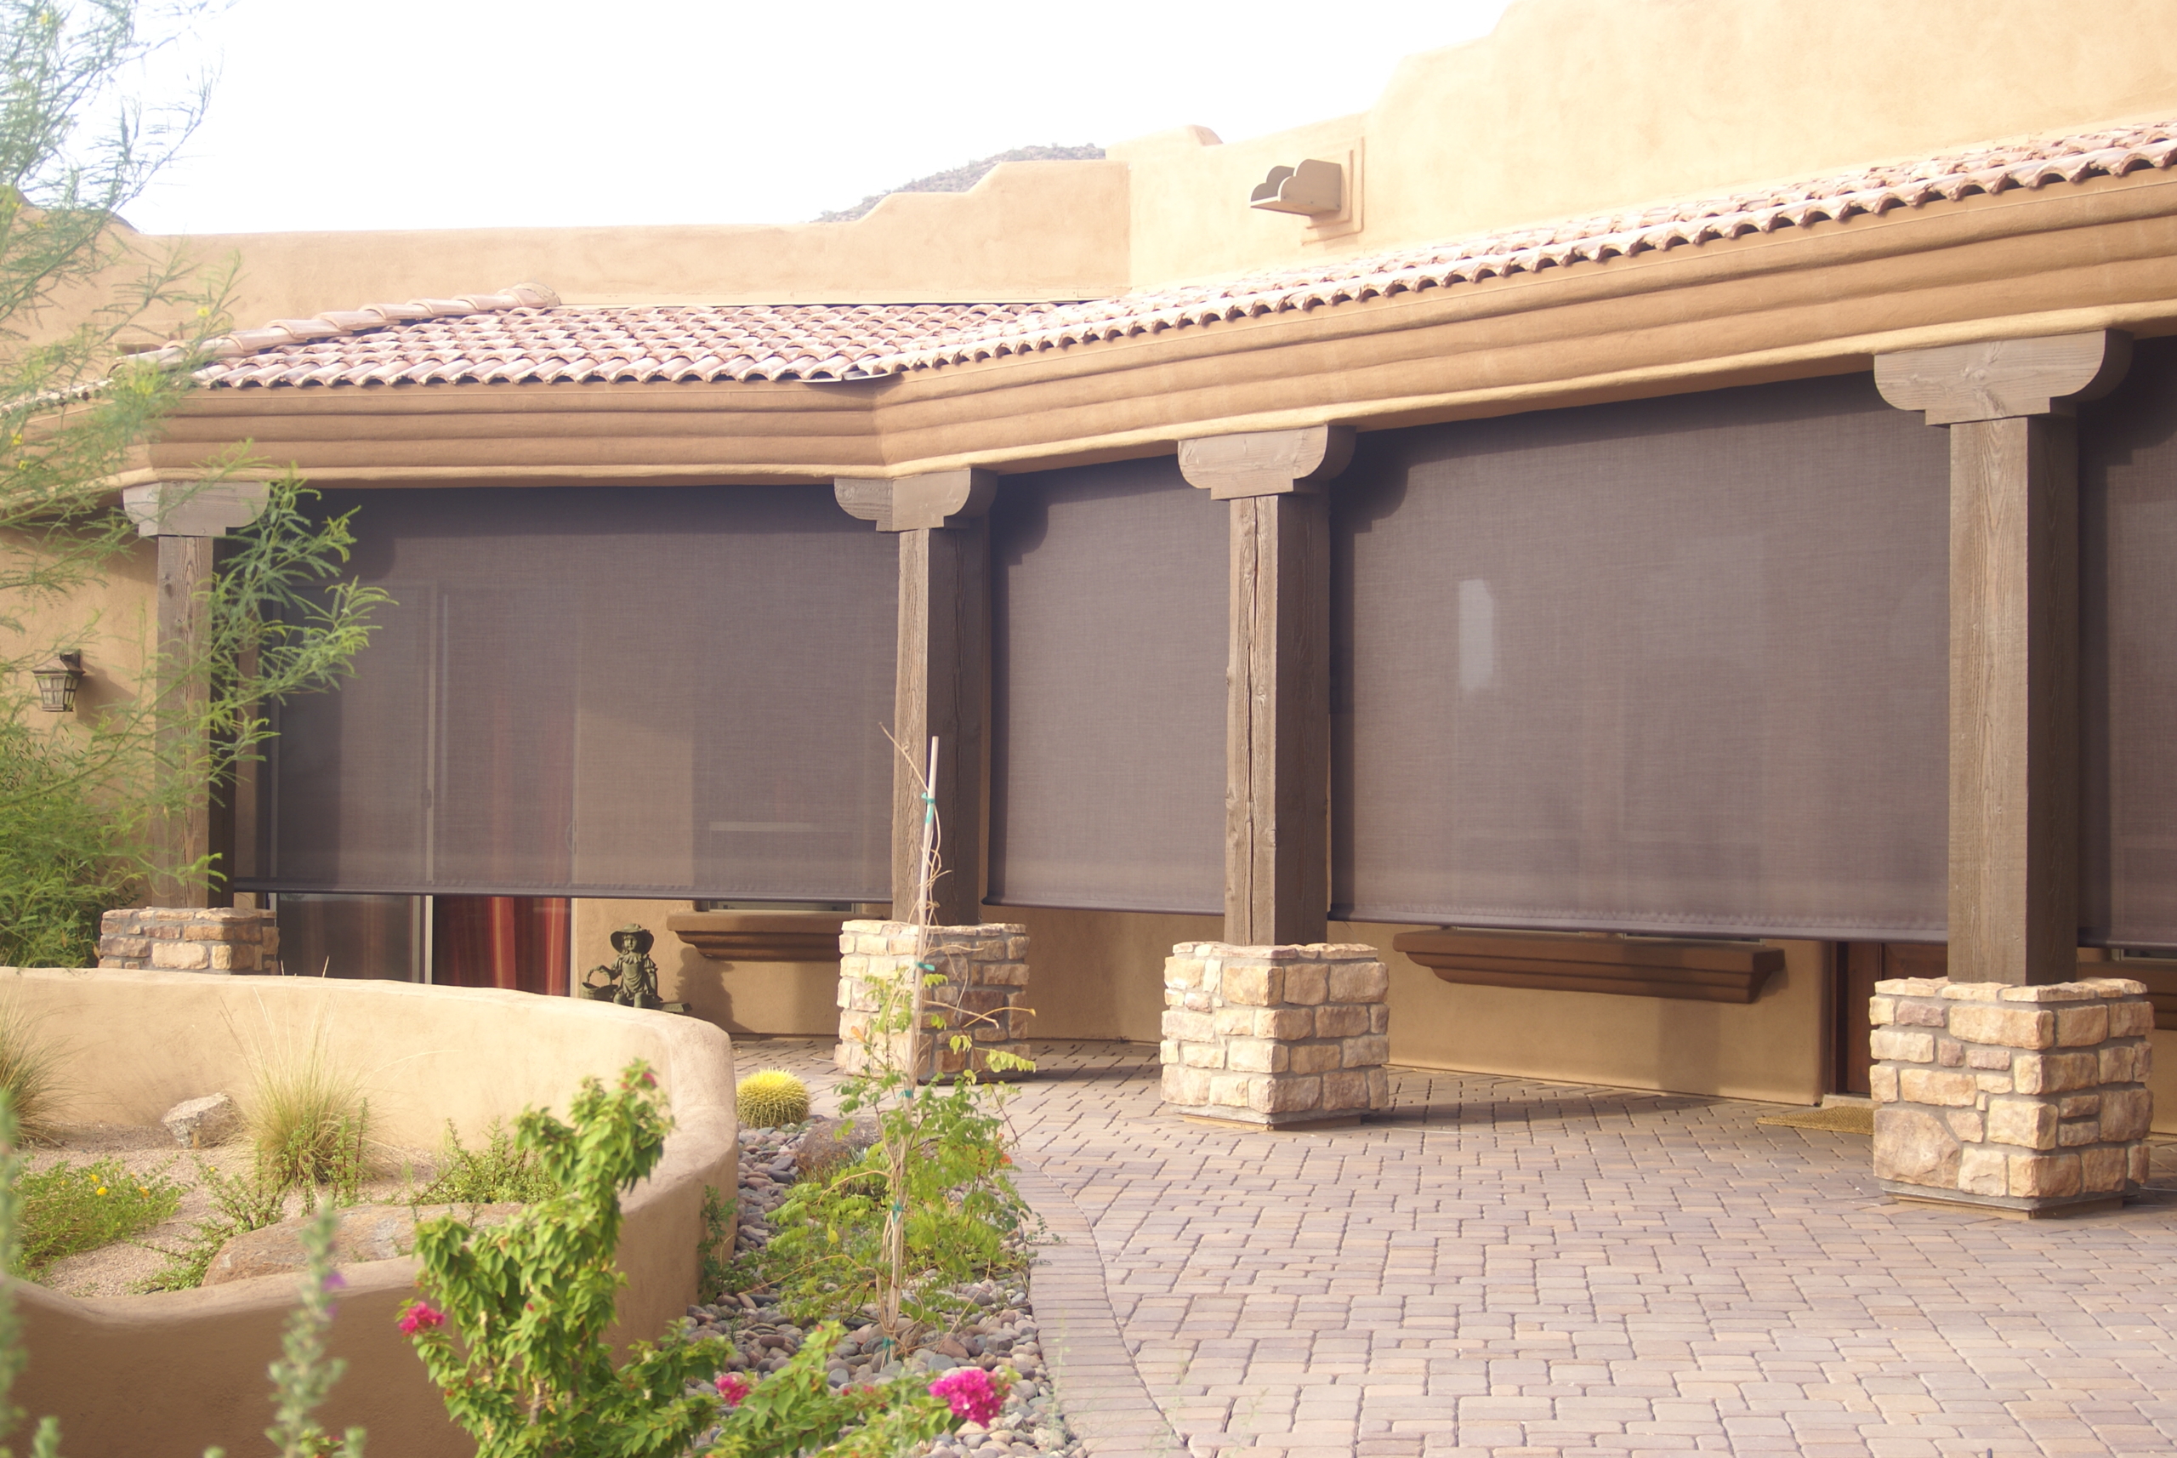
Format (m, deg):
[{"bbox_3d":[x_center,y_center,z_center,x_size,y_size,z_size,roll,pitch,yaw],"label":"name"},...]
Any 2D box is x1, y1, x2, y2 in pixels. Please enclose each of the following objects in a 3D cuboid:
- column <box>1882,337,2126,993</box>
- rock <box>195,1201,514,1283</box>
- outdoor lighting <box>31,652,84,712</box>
[{"bbox_3d":[3.171,-0.216,10.817,0.322,2.185,0.907,2,-2,-41],"label":"column"},{"bbox_3d":[-1.472,1.082,6.371,0.660,0.230,0.400,1,-2,-20],"label":"rock"},{"bbox_3d":[-6.099,-0.282,18.659,0.215,0.362,0.331,0,-2,4],"label":"outdoor lighting"}]

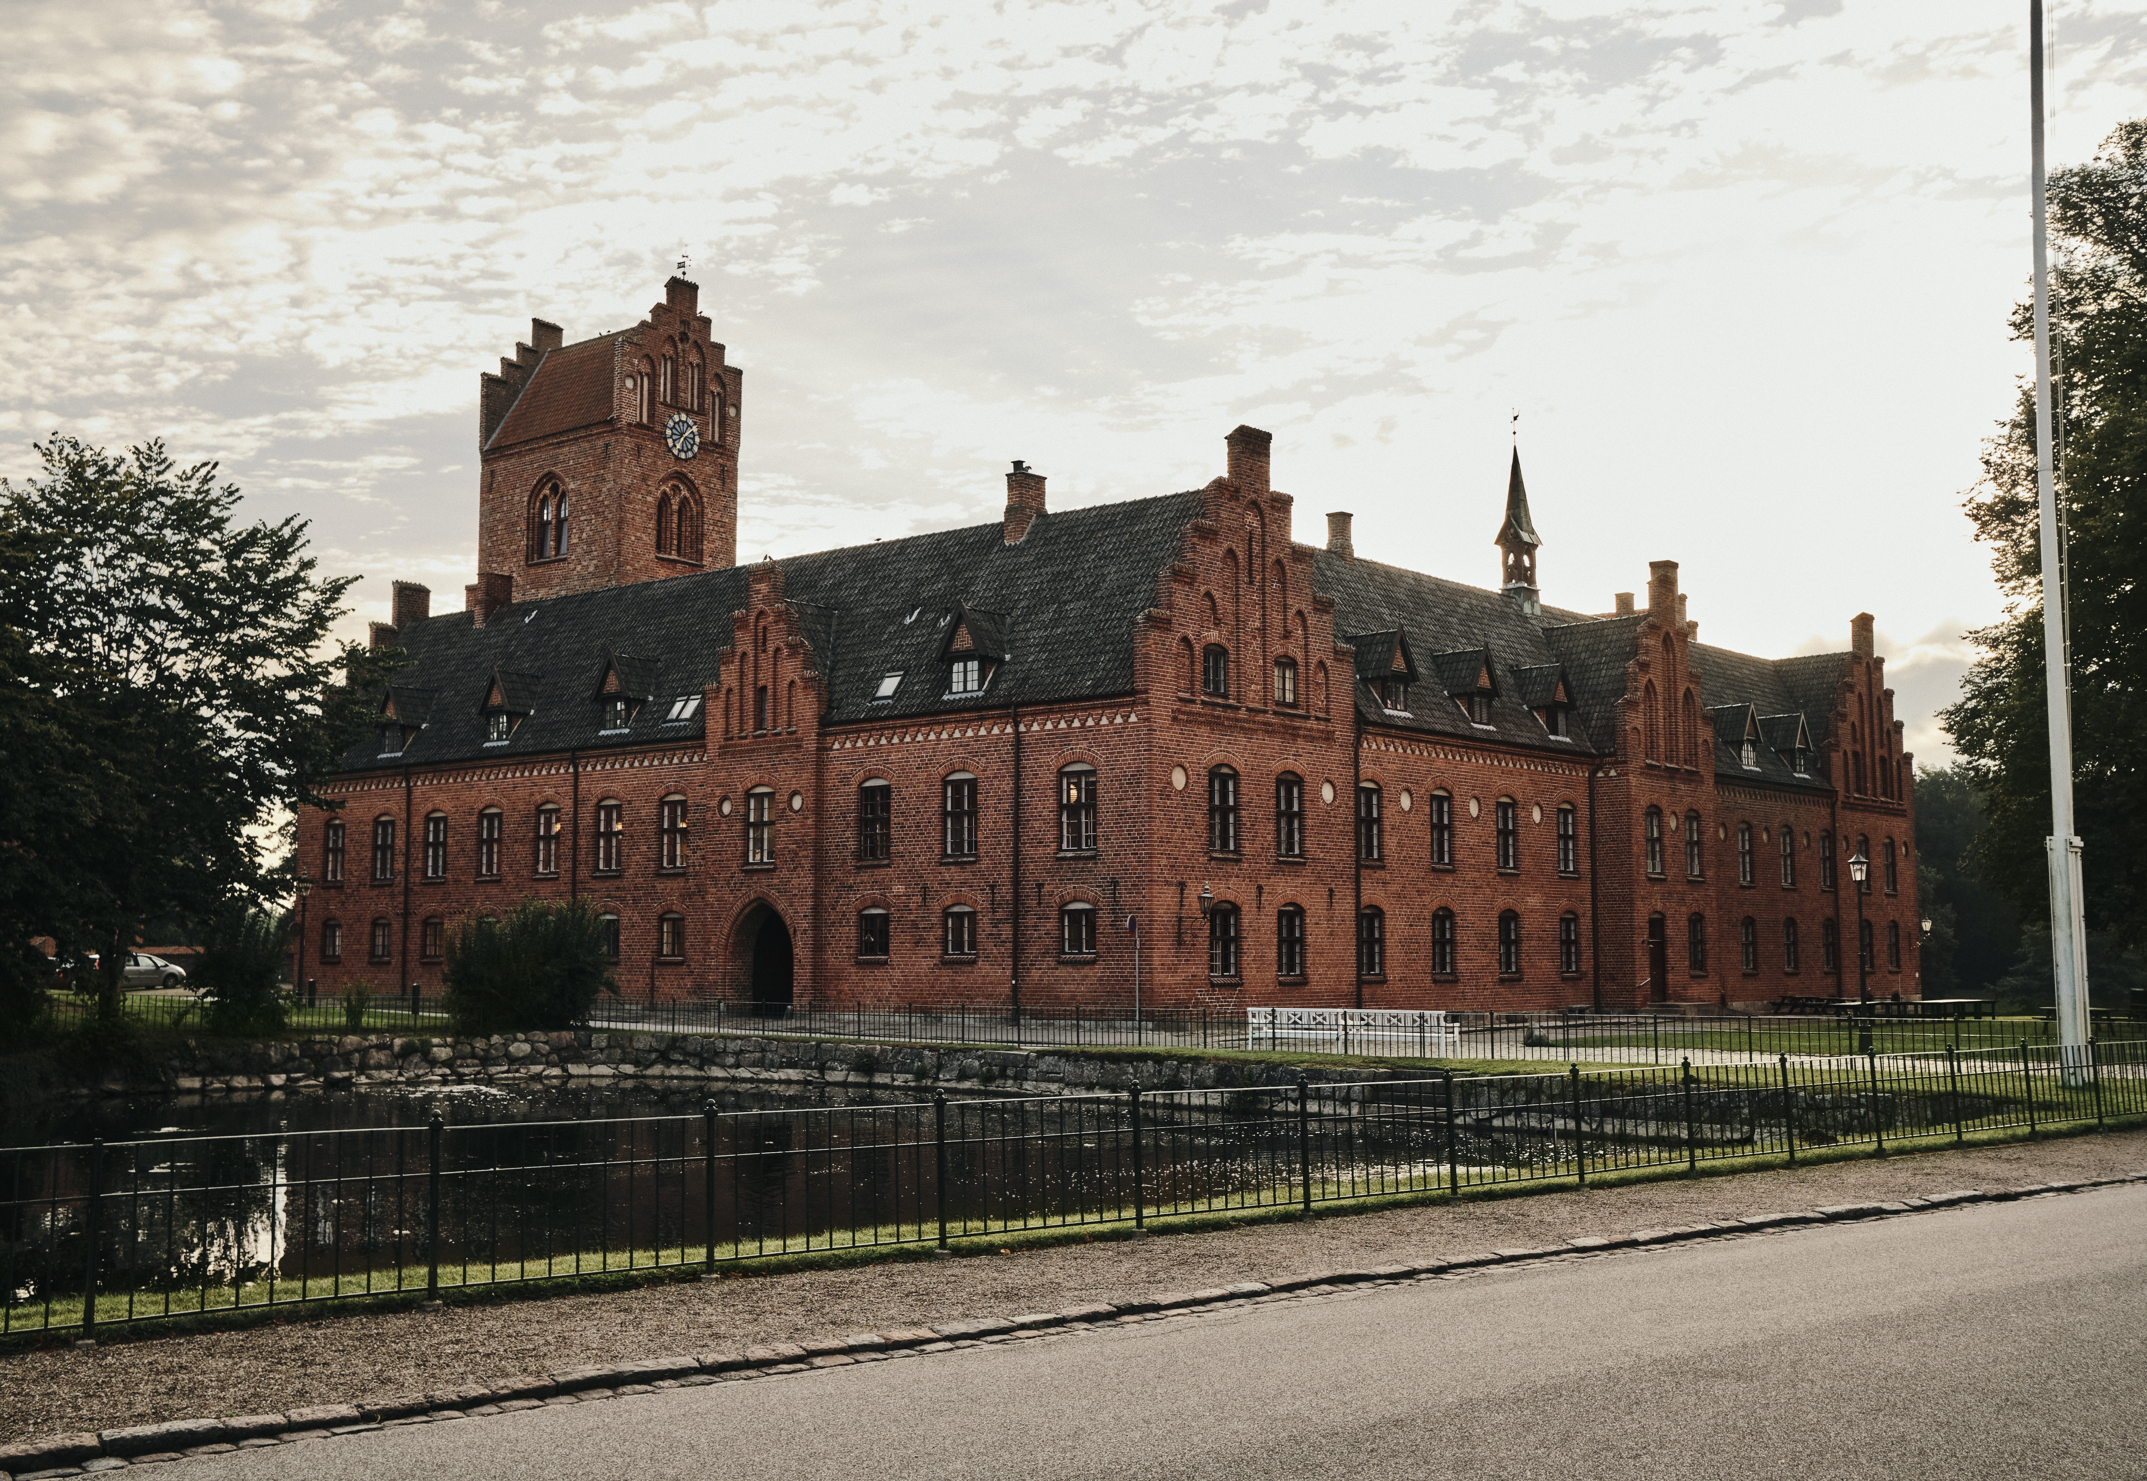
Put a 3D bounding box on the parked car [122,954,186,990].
[{"bbox_3d":[-43.876,10.749,100.766,1.820,1.660,4.500,-4,-7,33],"label":"parked car"}]

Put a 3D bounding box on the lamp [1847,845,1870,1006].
[{"bbox_3d":[14.493,3.908,39.688,0.400,3.700,0.400,-2,-6,20],"label":"lamp"}]

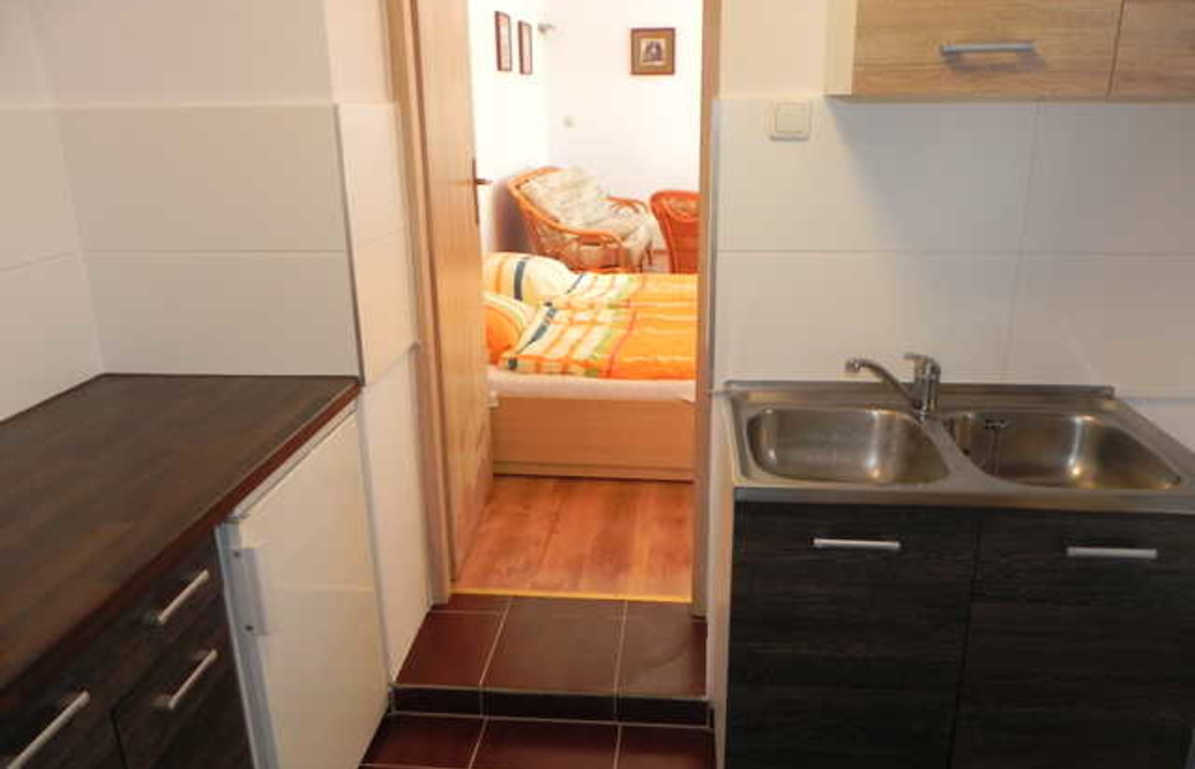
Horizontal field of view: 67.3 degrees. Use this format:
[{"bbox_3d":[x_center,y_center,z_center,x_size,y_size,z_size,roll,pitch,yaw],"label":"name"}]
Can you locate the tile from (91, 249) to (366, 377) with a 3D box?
[{"bbox_3d":[-0.829,-0.147,1.988,0.605,0.297,0.010,1,17,5],"label":"tile"}]

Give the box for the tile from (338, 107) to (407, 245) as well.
[{"bbox_3d":[-0.512,-0.485,2.065,0.010,0.298,0.405,1,17,5],"label":"tile"}]

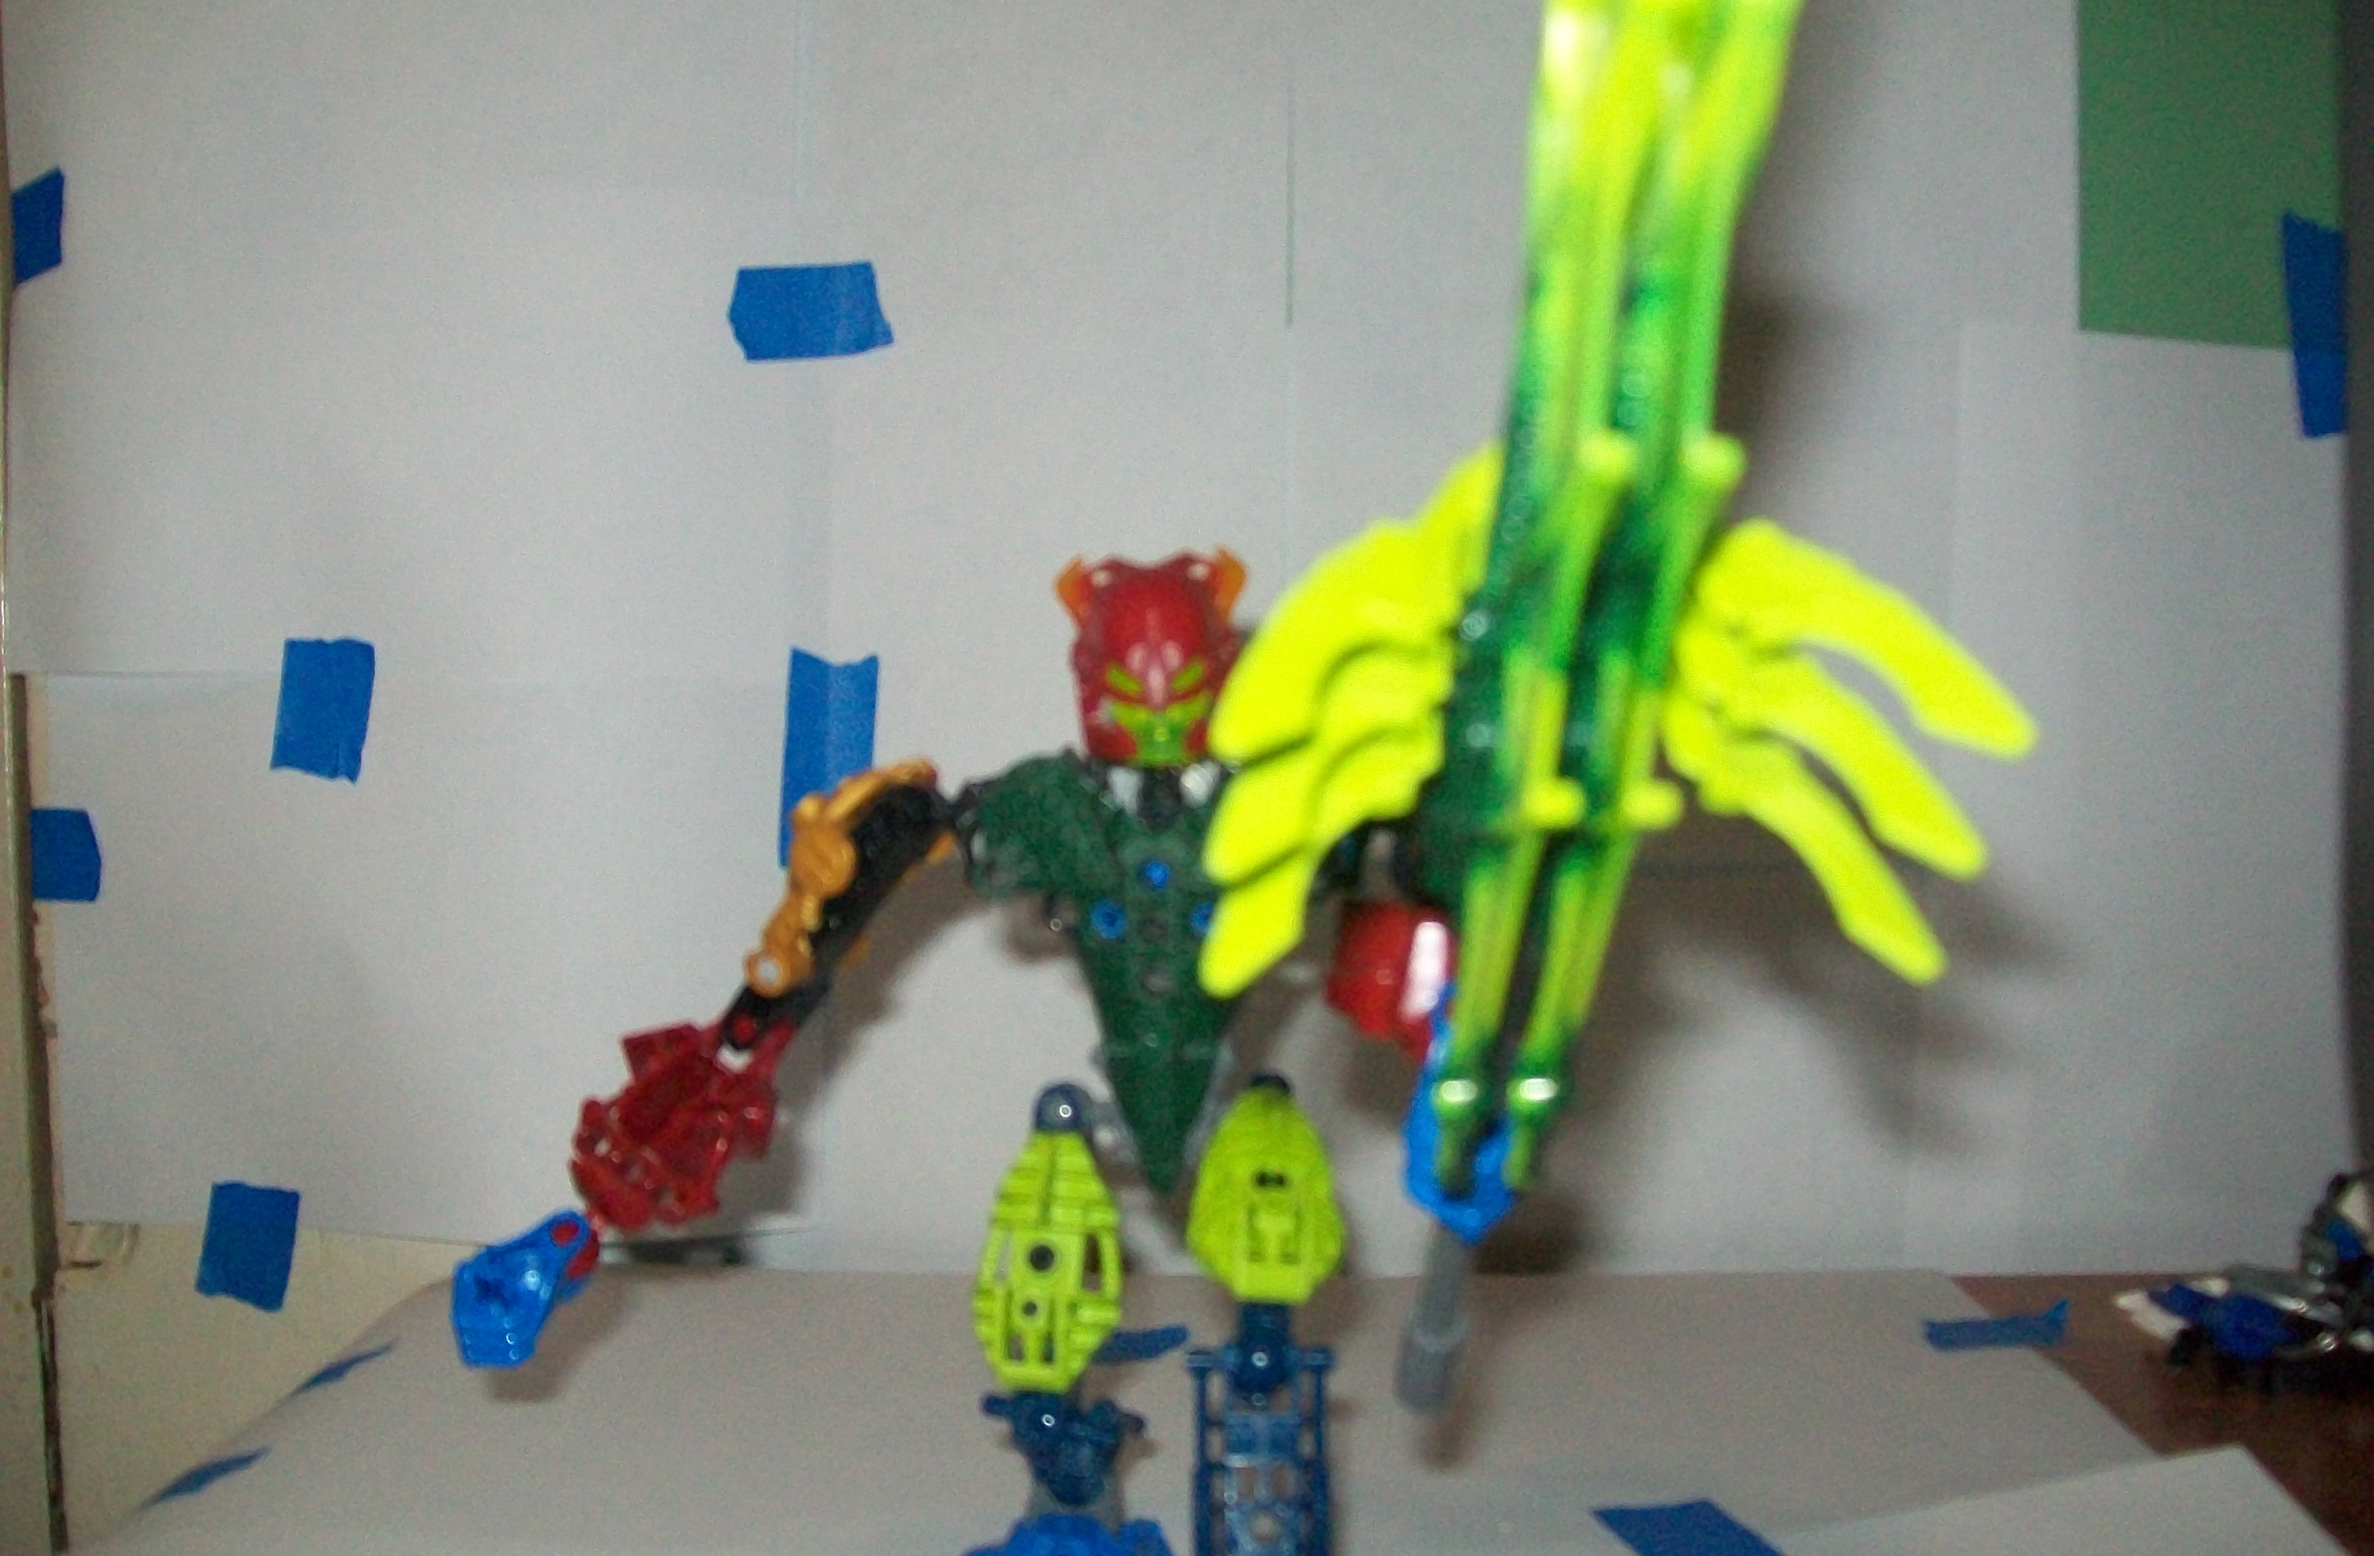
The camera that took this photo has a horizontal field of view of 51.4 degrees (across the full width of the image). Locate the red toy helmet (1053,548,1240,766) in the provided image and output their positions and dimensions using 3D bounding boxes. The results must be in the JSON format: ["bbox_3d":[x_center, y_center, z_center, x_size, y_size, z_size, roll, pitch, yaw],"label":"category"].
[{"bbox_3d":[-0.006,-0.021,0.437,0.034,0.038,0.035,3,4,0],"label":"red toy helmet"}]

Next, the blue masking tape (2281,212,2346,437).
[{"bbox_3d":[0.301,-0.121,0.660,0.018,0.059,0.002,-2,4,0],"label":"blue masking tape"}]

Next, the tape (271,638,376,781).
[{"bbox_3d":[-0.233,-0.018,0.667,0.025,0.036,0.002,6,4,0],"label":"tape"}]

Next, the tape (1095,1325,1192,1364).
[{"bbox_3d":[-0.017,0.141,0.610,0.037,0.002,0.023,-1,4,-17],"label":"tape"}]

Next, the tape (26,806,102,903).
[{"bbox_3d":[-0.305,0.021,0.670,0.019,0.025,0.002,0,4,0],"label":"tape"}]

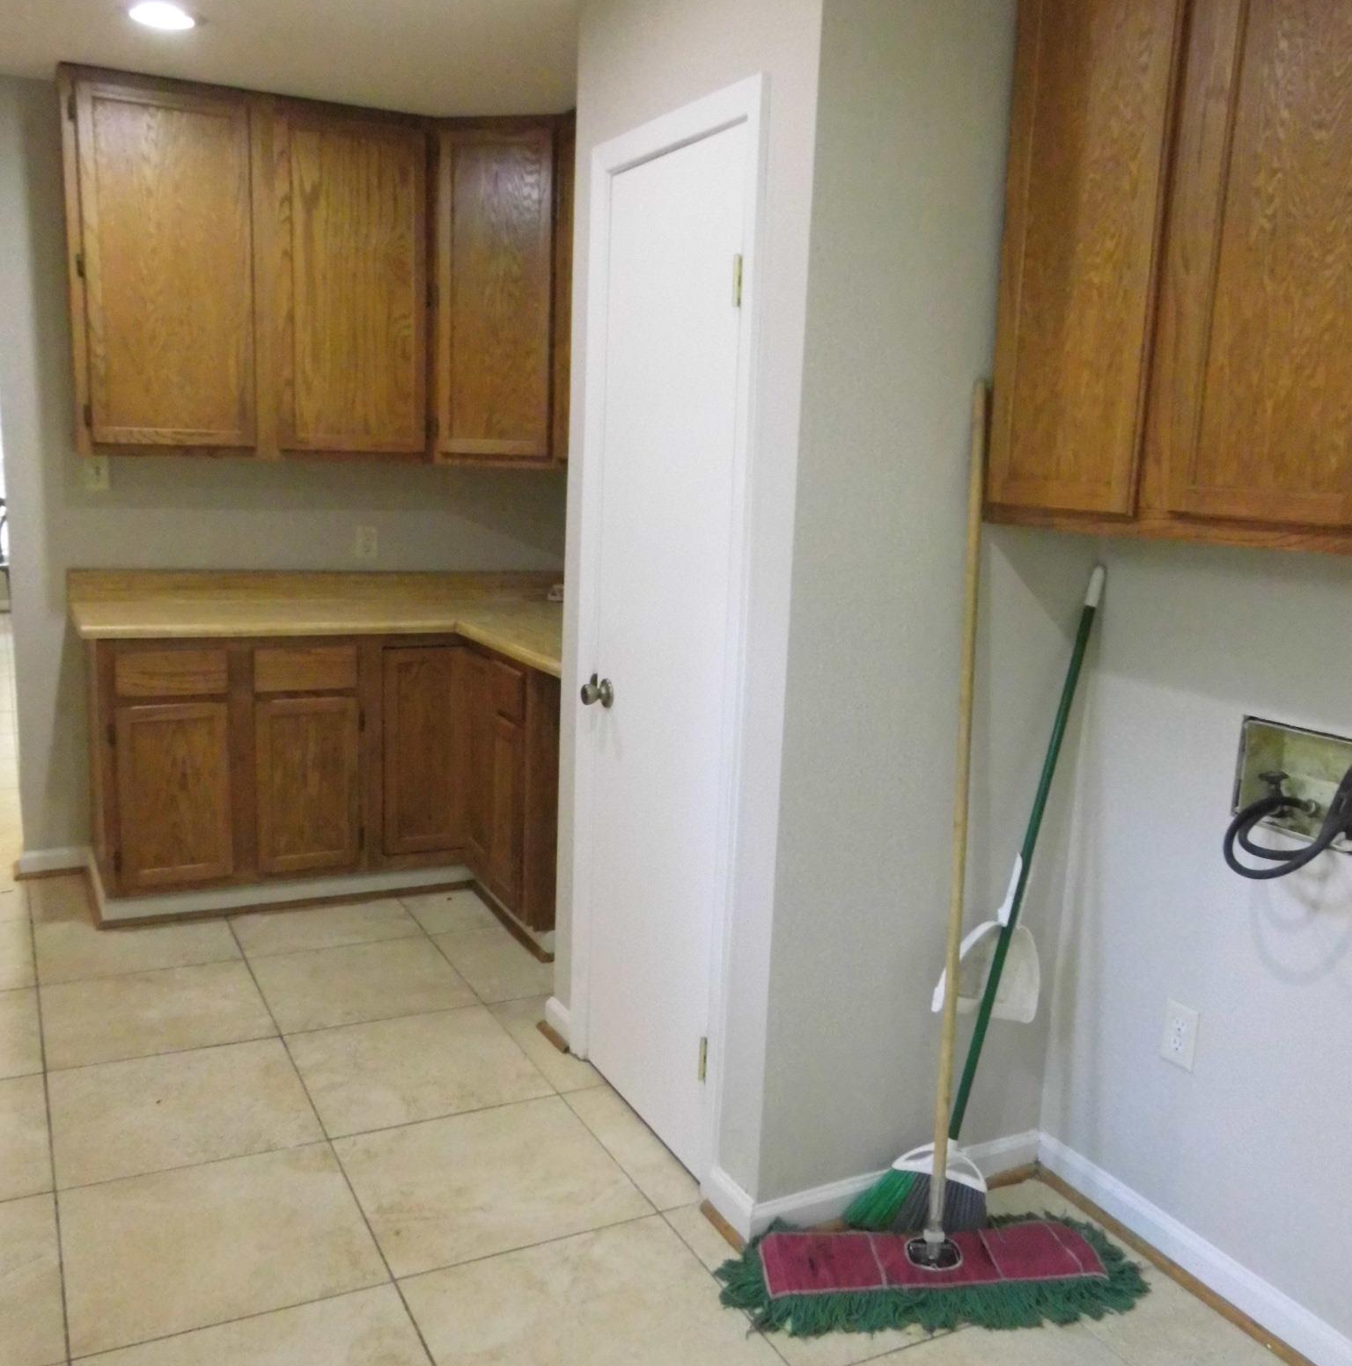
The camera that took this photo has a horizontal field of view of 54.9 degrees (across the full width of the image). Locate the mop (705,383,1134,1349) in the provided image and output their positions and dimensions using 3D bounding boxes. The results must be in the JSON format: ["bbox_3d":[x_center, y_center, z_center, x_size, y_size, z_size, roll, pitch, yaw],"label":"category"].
[{"bbox_3d":[0.483,0.284,2.246,0.780,1.595,0.400,1,10,-9],"label":"mop"}]

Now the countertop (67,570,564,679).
[{"bbox_3d":[-0.818,-0.180,3.831,1.690,0.135,1.700,-3,11,-27],"label":"countertop"}]

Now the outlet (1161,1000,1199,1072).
[{"bbox_3d":[0.908,0.638,2.351,0.008,0.114,0.072,-3,11,-27],"label":"outlet"}]

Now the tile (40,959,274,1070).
[{"bbox_3d":[-1.314,0.839,3.298,0.511,0.010,0.511,-3,11,-27],"label":"tile"}]

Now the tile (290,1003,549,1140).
[{"bbox_3d":[-0.617,0.905,3.081,0.511,0.010,0.511,-3,11,-27],"label":"tile"}]

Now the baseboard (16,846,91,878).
[{"bbox_3d":[-2.066,0.583,4.317,0.205,0.076,0.015,-3,11,-27],"label":"baseboard"}]

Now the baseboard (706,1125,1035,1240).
[{"bbox_3d":[0.409,0.979,2.653,0.680,0.078,0.165,-3,11,-27],"label":"baseboard"}]

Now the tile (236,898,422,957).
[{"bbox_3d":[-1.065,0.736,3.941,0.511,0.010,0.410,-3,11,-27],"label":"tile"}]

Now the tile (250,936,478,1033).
[{"bbox_3d":[-0.853,0.816,3.533,0.511,0.010,0.511,-3,11,-27],"label":"tile"}]

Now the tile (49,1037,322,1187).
[{"bbox_3d":[-1.078,0.927,2.845,0.511,0.010,0.511,-3,11,-27],"label":"tile"}]

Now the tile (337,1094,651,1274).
[{"bbox_3d":[-0.378,0.997,2.623,0.513,0.010,0.513,-3,11,-27],"label":"tile"}]

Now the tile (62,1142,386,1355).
[{"bbox_3d":[-0.843,1.019,2.394,0.513,0.010,0.513,-3,11,-27],"label":"tile"}]

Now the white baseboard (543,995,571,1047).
[{"bbox_3d":[-0.291,0.839,3.235,0.015,0.090,0.150,-3,11,-27],"label":"white baseboard"}]

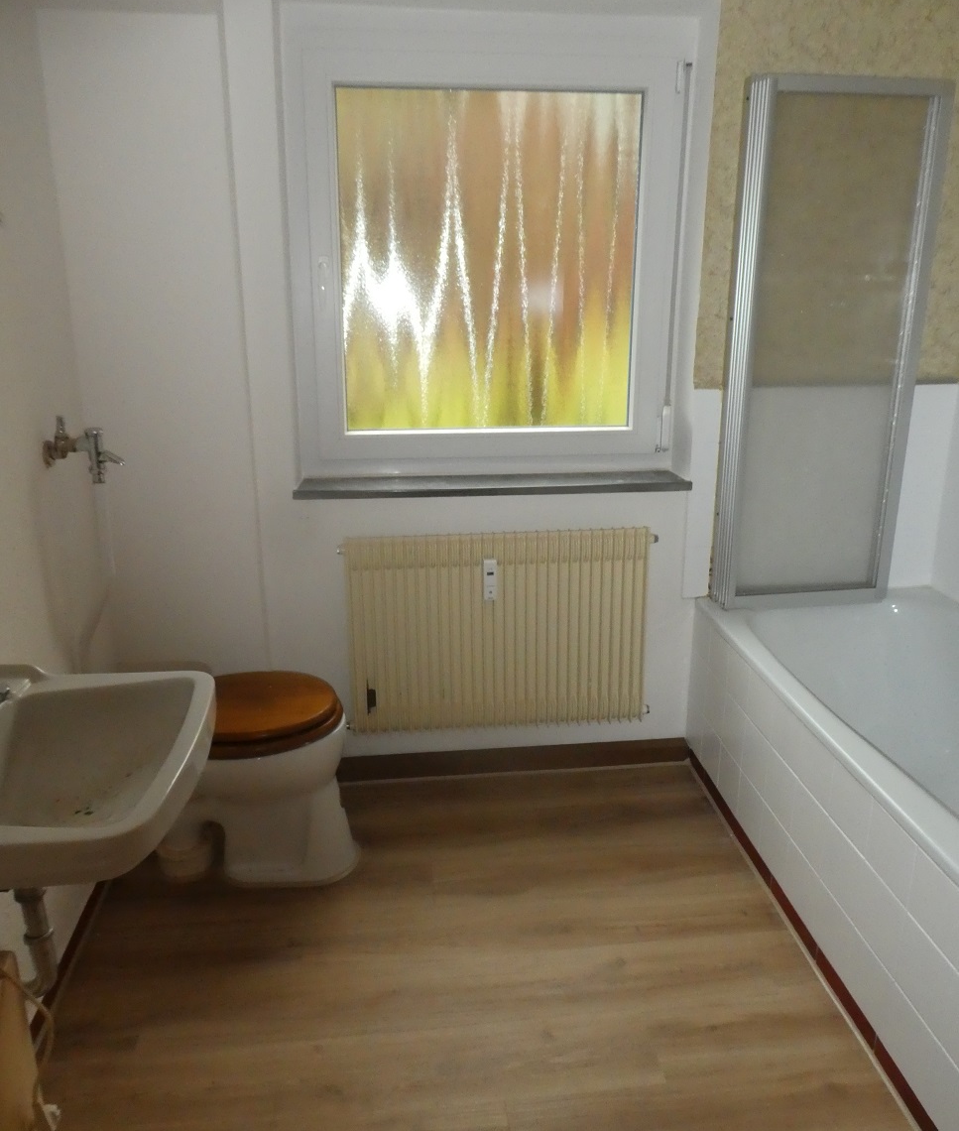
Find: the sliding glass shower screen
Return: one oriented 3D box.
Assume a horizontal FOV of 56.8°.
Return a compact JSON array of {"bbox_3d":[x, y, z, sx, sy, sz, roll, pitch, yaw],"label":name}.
[{"bbox_3d":[0.950,-0.559,2.460,0.485,1.400,0.120,-2,17,-5],"label":"sliding glass shower screen"}]

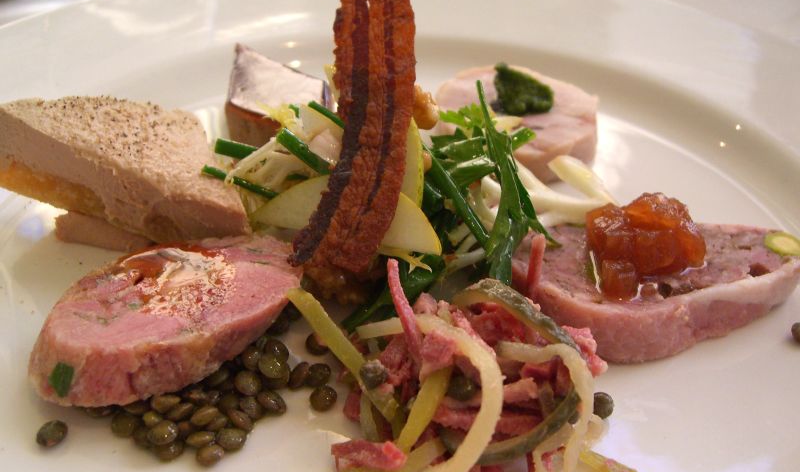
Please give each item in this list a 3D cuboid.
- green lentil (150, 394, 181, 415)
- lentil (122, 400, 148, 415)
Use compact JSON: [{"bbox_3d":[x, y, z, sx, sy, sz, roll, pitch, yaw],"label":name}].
[{"bbox_3d":[-0.048,0.035,0.181,0.006,0.004,0.006,-9,14,0],"label":"green lentil"},{"bbox_3d":[-0.056,0.036,0.185,0.006,0.004,0.006,1,35,0],"label":"lentil"}]

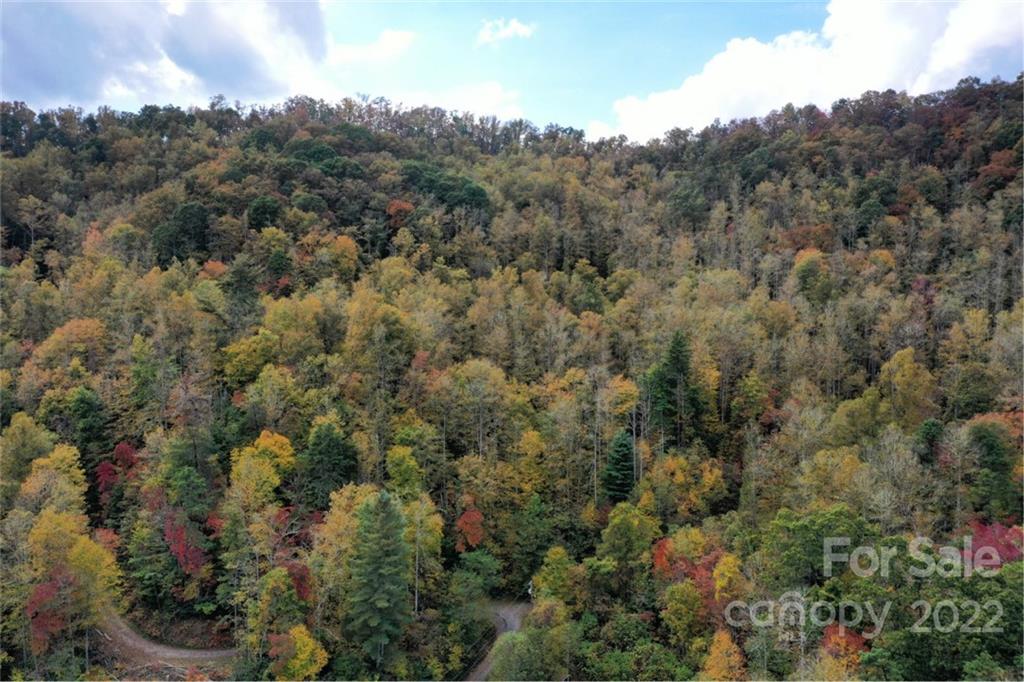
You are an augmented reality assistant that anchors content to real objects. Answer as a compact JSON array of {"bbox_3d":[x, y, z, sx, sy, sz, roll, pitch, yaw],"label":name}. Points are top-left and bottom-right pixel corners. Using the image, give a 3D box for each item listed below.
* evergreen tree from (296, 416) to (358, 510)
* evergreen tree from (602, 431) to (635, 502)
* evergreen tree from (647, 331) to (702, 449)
[{"bbox_3d":[-30.130,20.310,130.000,9.820,15.960,9.530,0,3,0],"label":"evergreen tree"},{"bbox_3d":[18.190,21.560,136.000,5.300,12.550,5.140,0,3,0],"label":"evergreen tree"},{"bbox_3d":[30.620,9.550,150.000,10.230,23.060,9.930,0,3,0],"label":"evergreen tree"}]

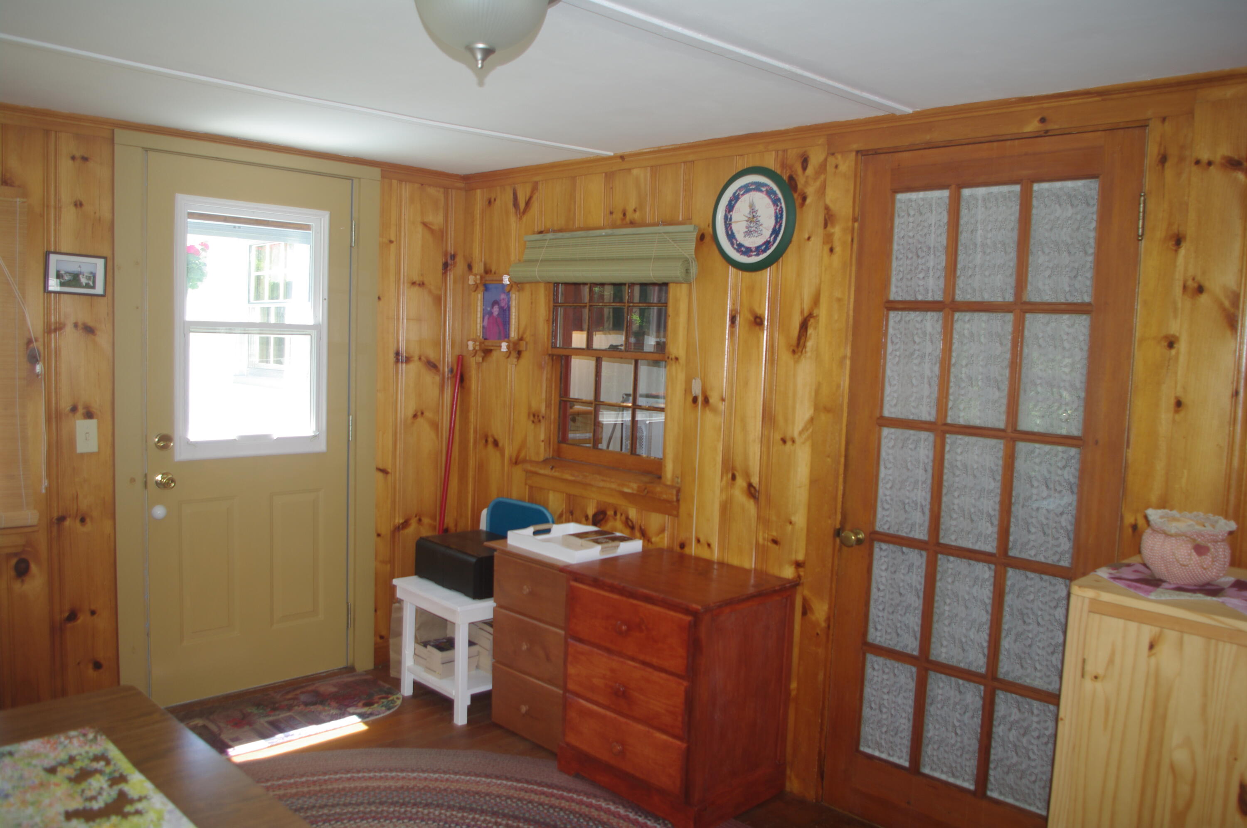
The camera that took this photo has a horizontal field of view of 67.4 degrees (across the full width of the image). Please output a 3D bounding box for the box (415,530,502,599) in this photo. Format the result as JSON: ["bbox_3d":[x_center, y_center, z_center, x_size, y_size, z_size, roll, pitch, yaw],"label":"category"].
[{"bbox_3d":[-0.595,0.601,3.803,0.400,0.168,0.320,7,7,44],"label":"box"}]

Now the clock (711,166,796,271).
[{"bbox_3d":[0.428,-0.636,3.065,0.335,0.340,0.045,7,7,41],"label":"clock"}]

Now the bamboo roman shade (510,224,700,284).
[{"bbox_3d":[-0.103,-0.583,3.471,0.880,0.200,0.115,7,7,41],"label":"bamboo roman shade"}]

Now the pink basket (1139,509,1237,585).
[{"bbox_3d":[1.255,0.298,2.082,0.180,0.145,0.180,3,5,11],"label":"pink basket"}]

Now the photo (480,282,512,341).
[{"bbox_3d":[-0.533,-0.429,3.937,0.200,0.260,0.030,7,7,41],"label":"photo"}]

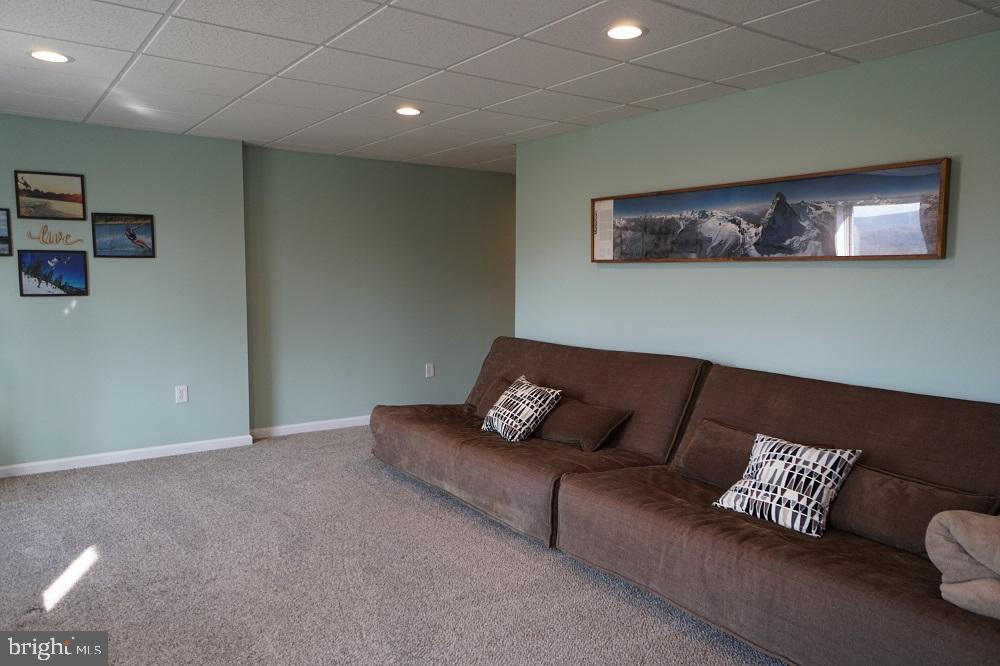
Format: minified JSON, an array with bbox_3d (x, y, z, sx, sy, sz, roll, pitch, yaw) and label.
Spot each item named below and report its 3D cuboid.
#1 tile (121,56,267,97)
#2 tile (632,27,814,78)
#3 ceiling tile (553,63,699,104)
[{"bbox_3d":[-1.538,-1.295,3.795,0.602,0.020,0.602,-3,5,-35],"label":"tile"},{"bbox_3d":[1.006,-1.237,3.359,0.600,0.020,0.600,-3,5,-35],"label":"tile"},{"bbox_3d":[0.656,-1.277,3.852,0.600,0.020,0.600,-3,5,-35],"label":"ceiling tile"}]

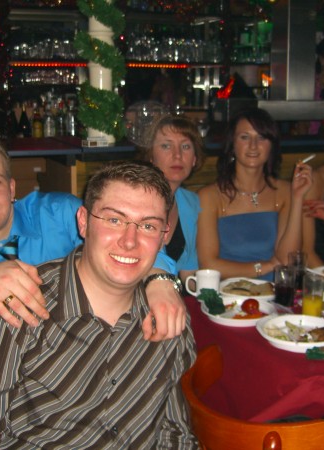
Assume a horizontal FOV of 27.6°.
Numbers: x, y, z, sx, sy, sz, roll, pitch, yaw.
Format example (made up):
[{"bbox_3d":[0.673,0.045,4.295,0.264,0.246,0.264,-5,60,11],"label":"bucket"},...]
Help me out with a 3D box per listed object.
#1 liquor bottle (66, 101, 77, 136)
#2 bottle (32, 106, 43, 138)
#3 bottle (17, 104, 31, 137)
[{"bbox_3d":[-0.701,-0.827,5.077,0.075,0.280,0.075,0,10,0],"label":"liquor bottle"},{"bbox_3d":[-0.981,-0.812,5.178,0.077,0.255,0.077,0,10,0],"label":"bottle"},{"bbox_3d":[-1.089,-0.830,5.175,0.083,0.290,0.083,0,10,0],"label":"bottle"}]

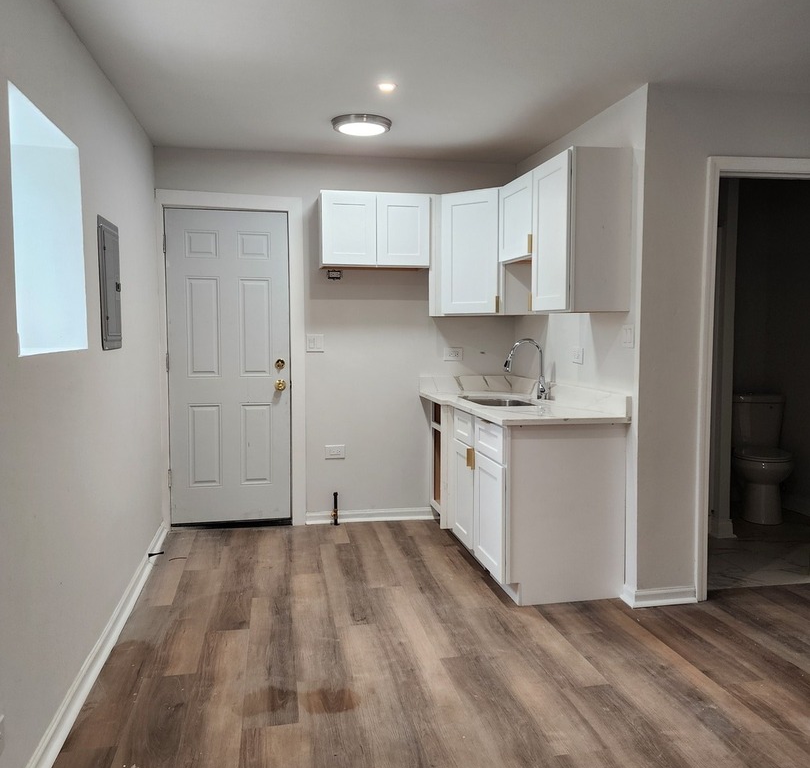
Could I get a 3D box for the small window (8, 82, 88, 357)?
[{"bbox_3d":[-1.218,-0.486,2.382,0.110,0.765,0.778,-1,5,-11],"label":"small window"}]

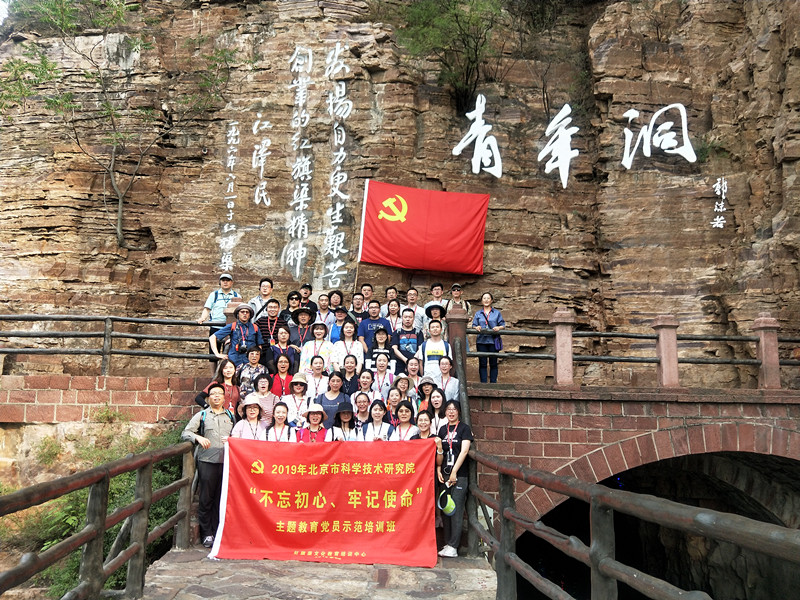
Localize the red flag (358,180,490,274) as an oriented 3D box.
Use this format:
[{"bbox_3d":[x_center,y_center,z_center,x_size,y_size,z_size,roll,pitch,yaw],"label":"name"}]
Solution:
[{"bbox_3d":[0.402,-1.161,9.300,1.990,1.320,0.100,7,-7,-4],"label":"red flag"}]

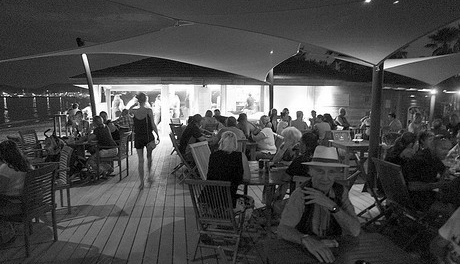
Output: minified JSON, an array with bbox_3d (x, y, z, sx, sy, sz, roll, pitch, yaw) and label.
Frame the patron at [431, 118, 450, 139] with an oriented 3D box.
[{"bbox_3d":[3.620,0.376,5.382,0.720,1.220,0.520,-7,10,-45],"label":"patron"}]

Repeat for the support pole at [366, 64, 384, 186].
[{"bbox_3d":[2.560,-0.146,5.389,0.170,2.350,0.170,0,7,0],"label":"support pole"}]

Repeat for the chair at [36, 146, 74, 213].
[{"bbox_3d":[-2.520,0.701,4.228,0.550,0.900,0.510,-5,8,-37],"label":"chair"}]

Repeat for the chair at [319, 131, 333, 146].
[{"bbox_3d":[2.130,0.415,6.843,0.470,0.900,0.570,-6,9,-44],"label":"chair"}]

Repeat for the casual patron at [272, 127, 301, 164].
[{"bbox_3d":[0.800,0.527,4.242,0.500,1.190,0.700,6,9,41],"label":"casual patron"}]

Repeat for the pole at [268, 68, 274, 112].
[{"bbox_3d":[1.550,-1.050,11.455,0.170,2.750,0.170,0,7,0],"label":"pole"}]

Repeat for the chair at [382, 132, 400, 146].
[{"bbox_3d":[3.460,0.427,6.744,0.470,0.900,0.570,-2,7,-20],"label":"chair"}]

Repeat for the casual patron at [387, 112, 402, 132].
[{"bbox_3d":[4.220,0.089,8.013,0.680,1.250,0.460,1,7,5],"label":"casual patron"}]

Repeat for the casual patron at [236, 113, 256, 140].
[{"bbox_3d":[0.360,0.236,6.473,0.700,1.240,0.480,6,9,41],"label":"casual patron"}]

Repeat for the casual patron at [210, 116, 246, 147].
[{"bbox_3d":[0.000,0.321,5.758,0.600,1.240,0.750,-1,7,-6],"label":"casual patron"}]

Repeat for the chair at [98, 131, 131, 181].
[{"bbox_3d":[-2.360,0.474,6.246,0.580,0.920,0.520,1,7,6],"label":"chair"}]

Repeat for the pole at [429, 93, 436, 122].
[{"bbox_3d":[8.750,-0.935,13.180,0.180,2.100,0.180,0,7,0],"label":"pole"}]

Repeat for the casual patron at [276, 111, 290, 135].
[{"bbox_3d":[1.300,0.091,7.564,0.700,1.270,0.480,7,10,45],"label":"casual patron"}]

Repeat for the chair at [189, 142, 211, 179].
[{"bbox_3d":[-0.270,0.649,4.827,0.580,0.900,0.480,4,7,28],"label":"chair"}]

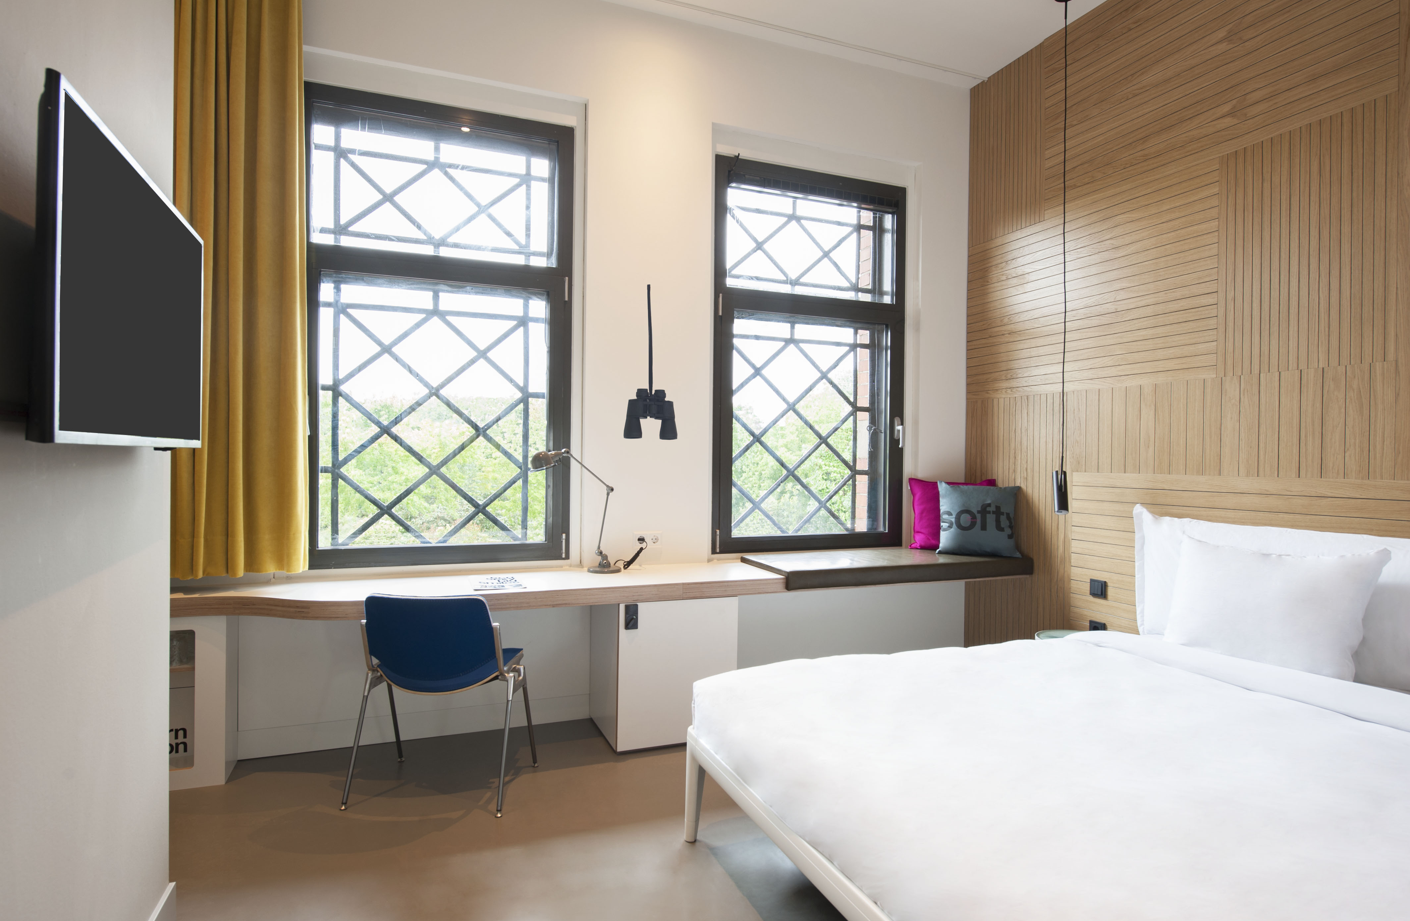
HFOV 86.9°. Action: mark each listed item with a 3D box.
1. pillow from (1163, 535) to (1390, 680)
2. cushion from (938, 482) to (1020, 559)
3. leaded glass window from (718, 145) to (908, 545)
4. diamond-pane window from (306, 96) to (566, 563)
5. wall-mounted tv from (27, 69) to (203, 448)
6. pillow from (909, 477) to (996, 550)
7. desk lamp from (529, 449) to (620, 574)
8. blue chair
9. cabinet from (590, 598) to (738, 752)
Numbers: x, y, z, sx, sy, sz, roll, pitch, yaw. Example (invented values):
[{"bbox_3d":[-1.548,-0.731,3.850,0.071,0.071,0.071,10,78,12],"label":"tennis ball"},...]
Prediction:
[{"bbox_3d":[1.963,0.489,2.584,0.170,0.430,0.600,22,-9,-25],"label":"pillow"},{"bbox_3d":[1.473,0.317,4.012,0.440,0.420,0.140,1,-21,16],"label":"cushion"},{"bbox_3d":[0.602,-0.554,4.197,1.209,2.112,0.100,0,1,-21],"label":"leaded glass window"},{"bbox_3d":[-1.235,-0.579,3.481,1.218,2.127,0.100,0,1,-21],"label":"diamond-pane window"},{"bbox_3d":[-1.107,-0.286,1.445,0.050,0.520,0.910,0,1,-23],"label":"wall-mounted tv"},{"bbox_3d":[1.365,0.308,4.109,0.450,0.430,0.140,1,-16,9],"label":"pillow"},{"bbox_3d":[-0.605,0.241,3.454,0.462,0.575,0.160,0,1,-32],"label":"desk lamp"},{"bbox_3d":[-1.001,0.868,2.861,0.580,0.775,0.480,1,1,5],"label":"blue chair"},{"bbox_3d":[-0.190,0.933,3.507,0.557,0.648,0.433,0,1,-21],"label":"cabinet"}]

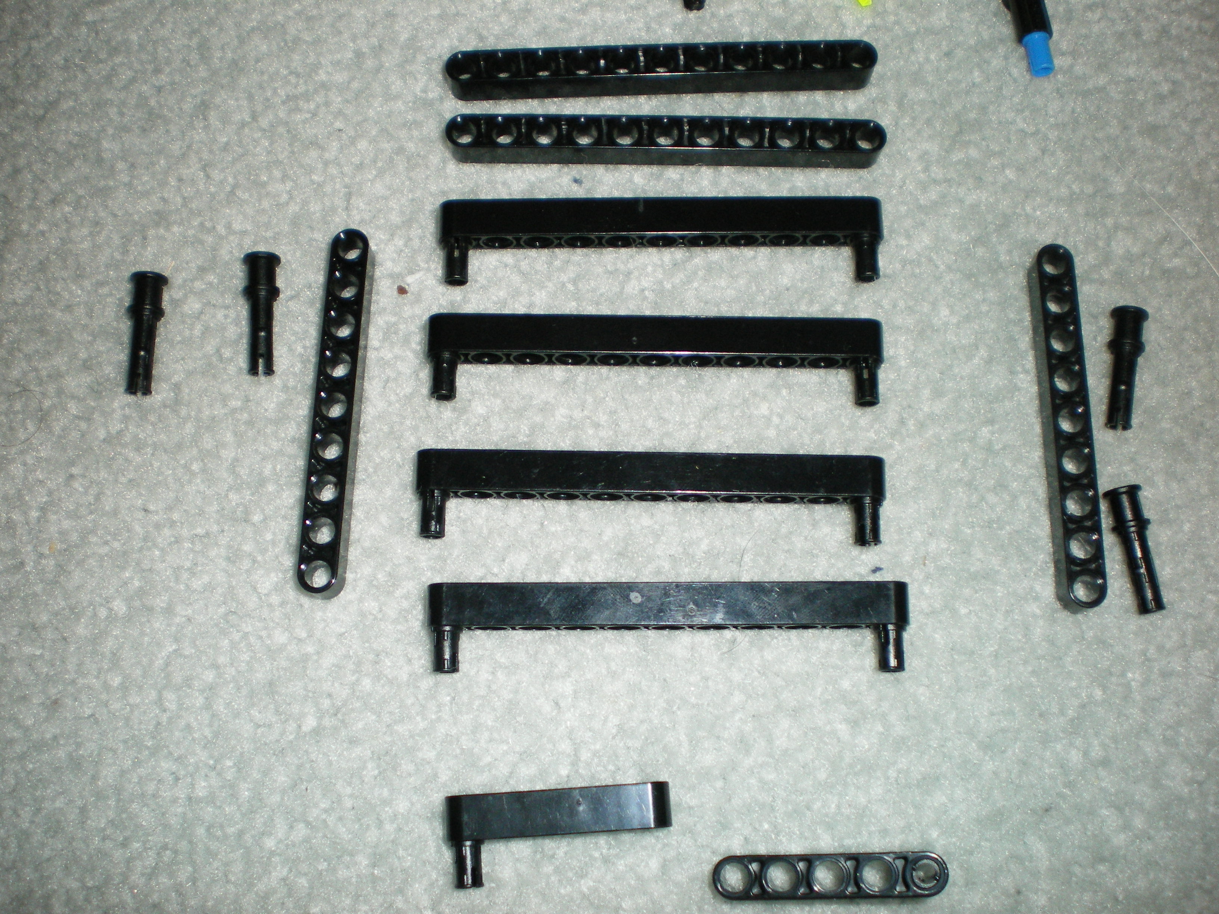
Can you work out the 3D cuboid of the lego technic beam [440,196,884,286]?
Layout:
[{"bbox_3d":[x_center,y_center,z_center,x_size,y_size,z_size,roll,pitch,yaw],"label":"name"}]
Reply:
[{"bbox_3d":[0.010,-0.042,0.248,0.087,0.007,0.016,-1,73,-1],"label":"lego technic beam"}]

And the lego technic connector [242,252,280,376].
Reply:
[{"bbox_3d":[-0.067,-0.028,0.243,0.007,0.007,0.024,-4,74,-2],"label":"lego technic connector"}]

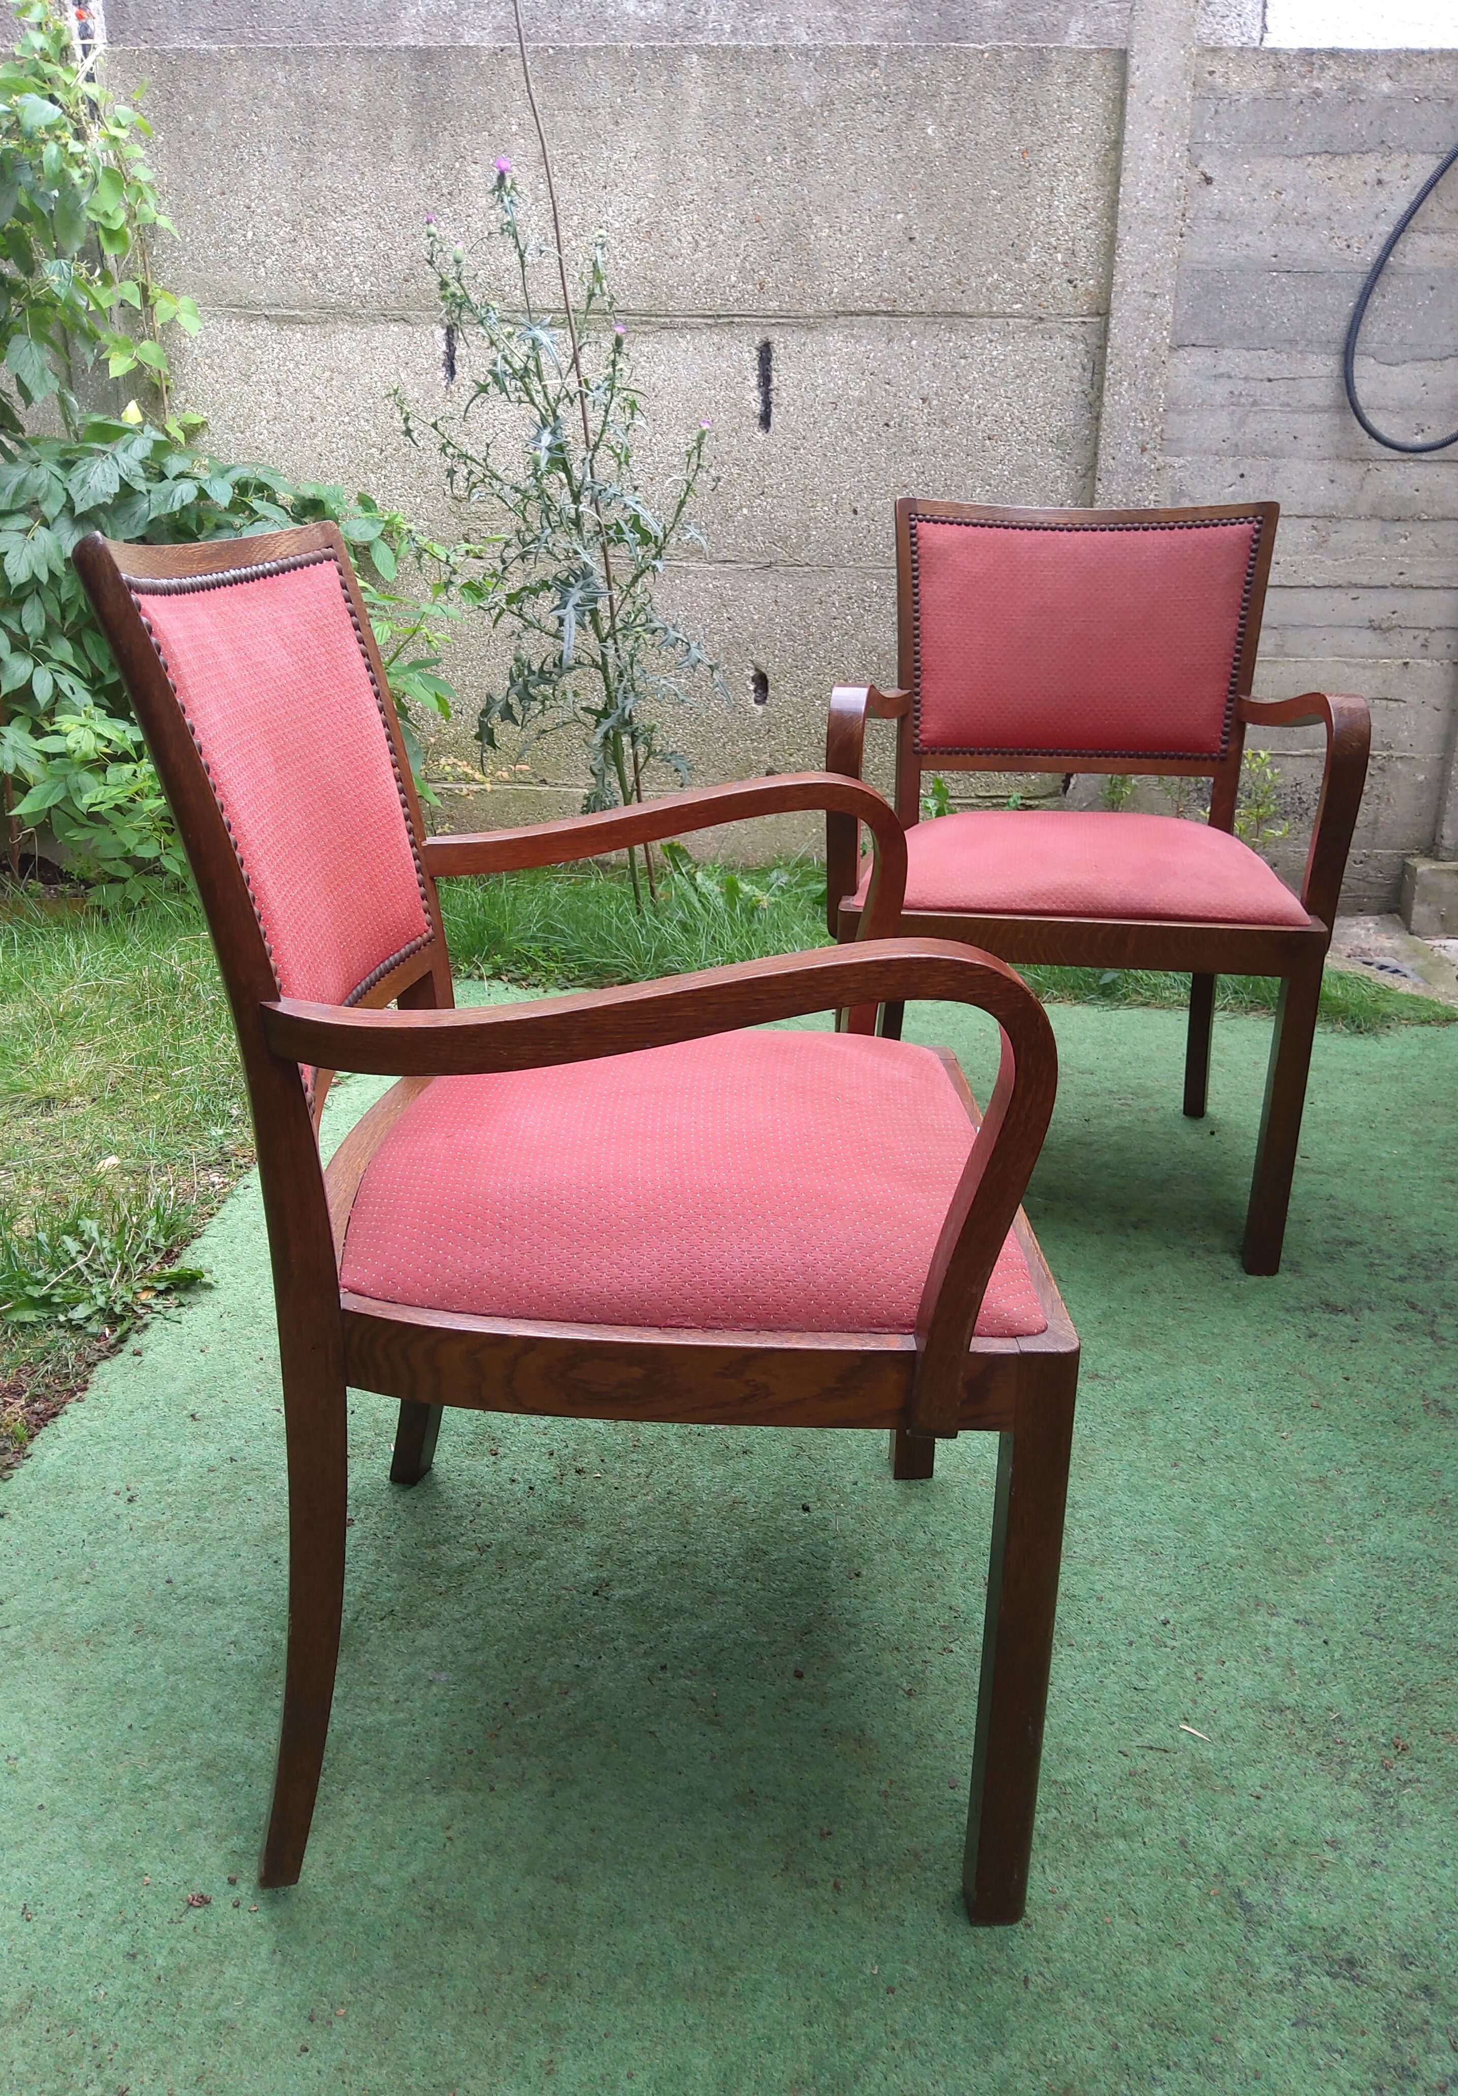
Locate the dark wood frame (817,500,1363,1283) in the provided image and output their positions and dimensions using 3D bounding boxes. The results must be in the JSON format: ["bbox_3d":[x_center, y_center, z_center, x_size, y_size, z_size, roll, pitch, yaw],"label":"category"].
[{"bbox_3d":[0.429,-0.237,1.982,0.580,0.850,0.530,3,20,8],"label":"dark wood frame"}]

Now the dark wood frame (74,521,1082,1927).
[{"bbox_3d":[-0.070,0.076,1.115,0.530,0.850,0.580,0,20,0],"label":"dark wood frame"}]

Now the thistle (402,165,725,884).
[{"bbox_3d":[-0.313,-0.929,3.067,0.600,1.410,0.500,0,20,0],"label":"thistle"}]

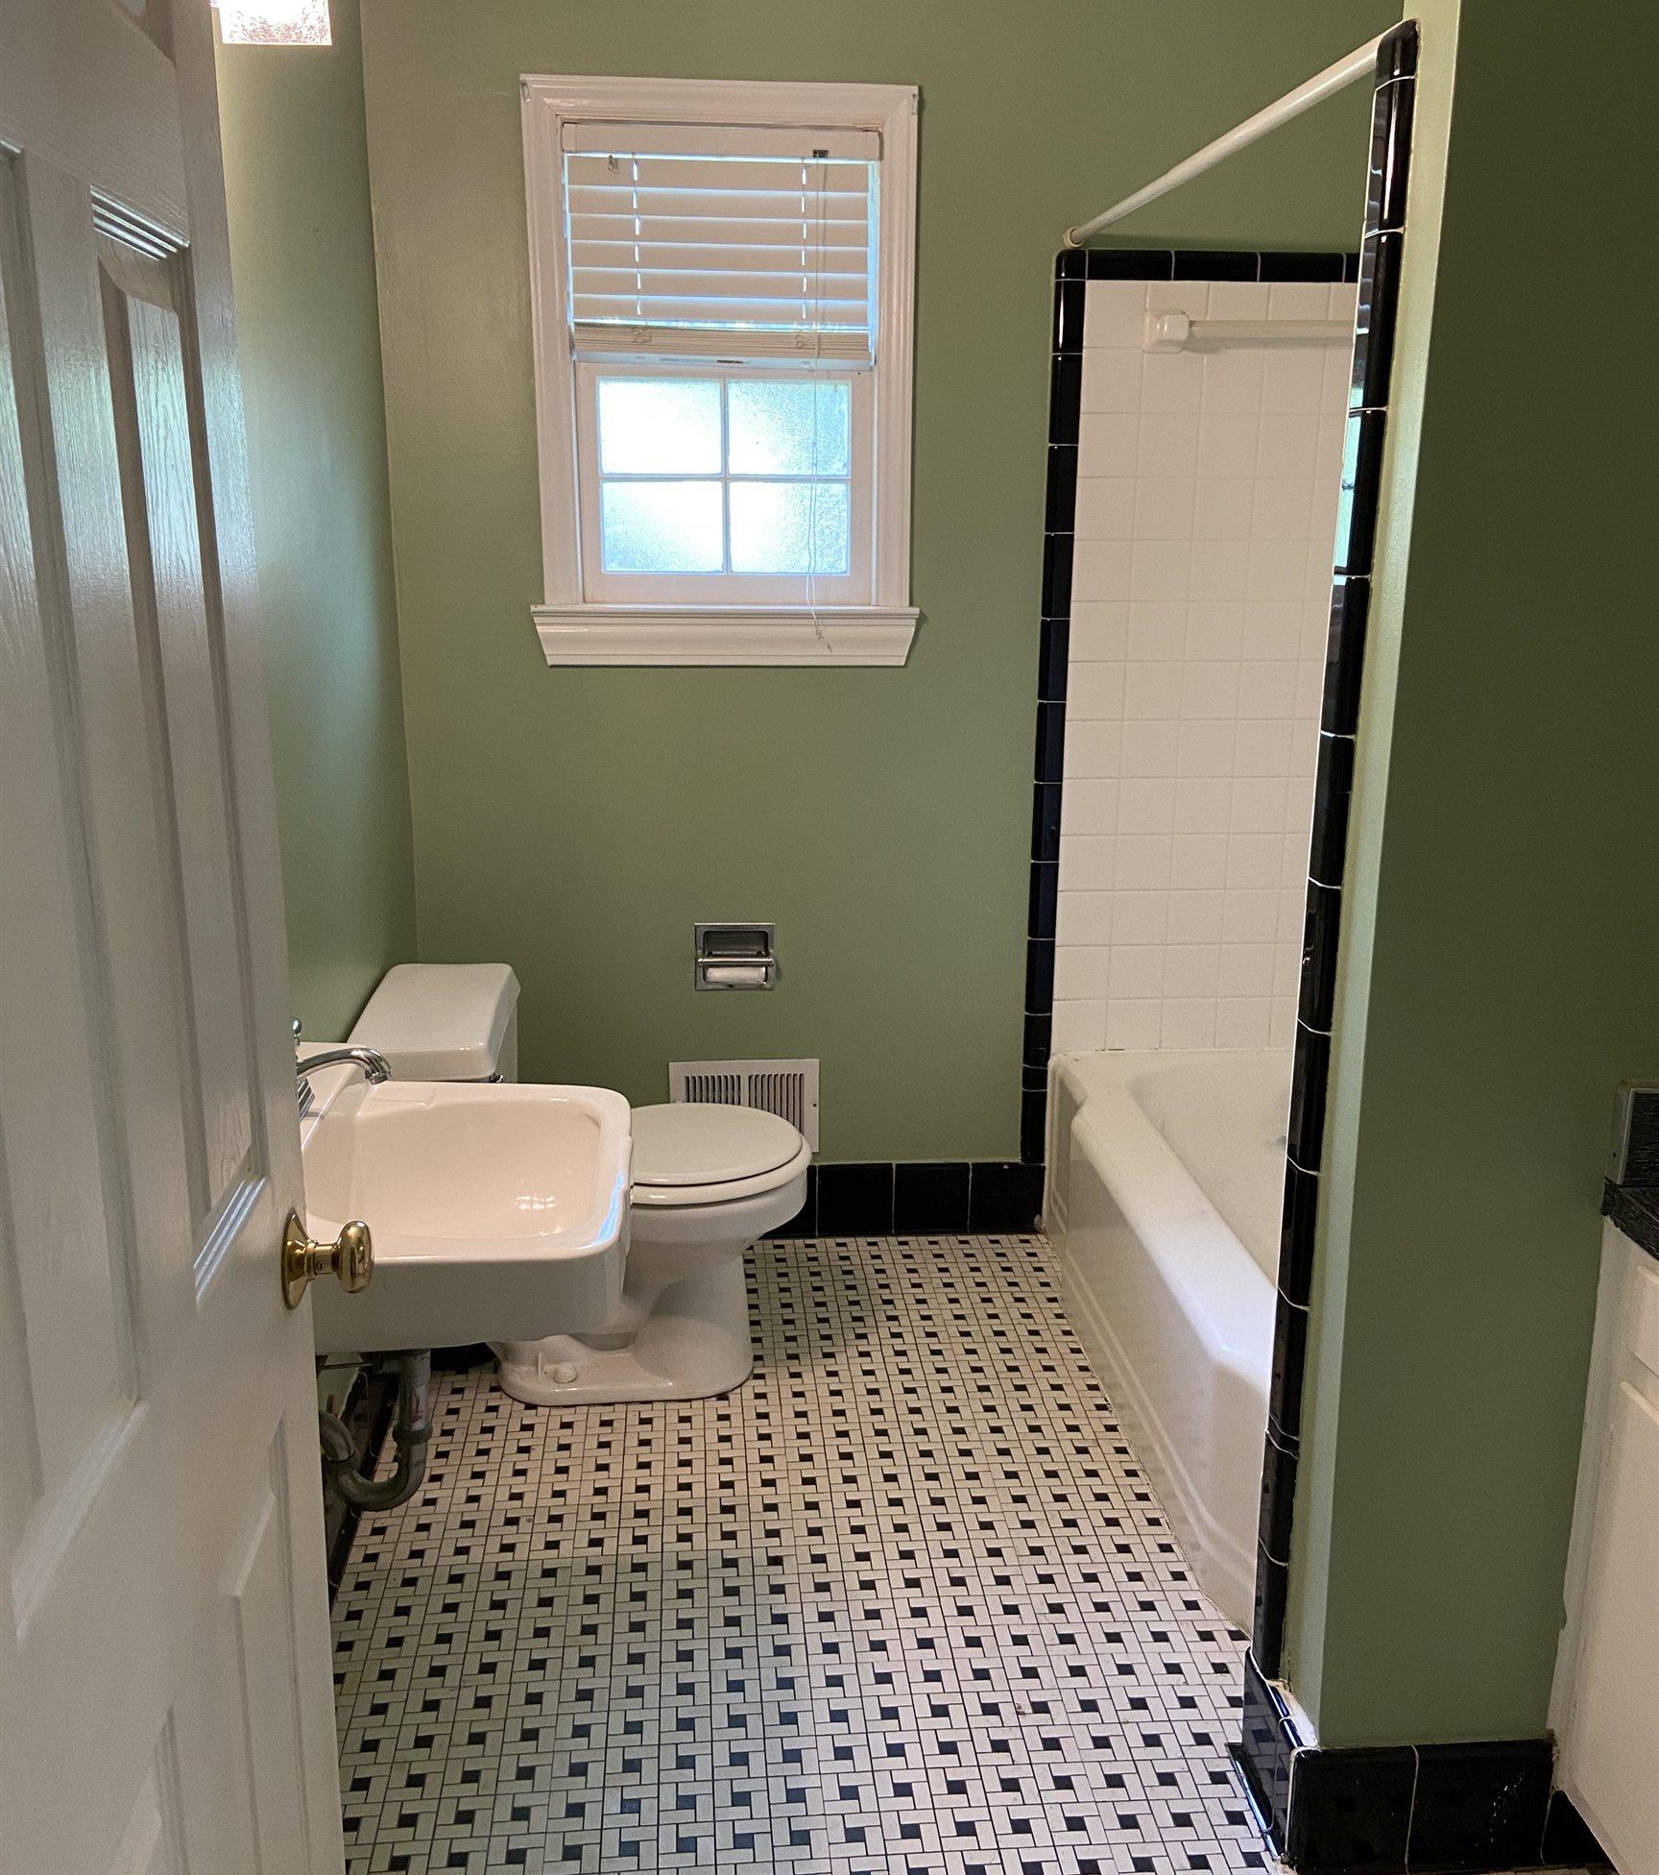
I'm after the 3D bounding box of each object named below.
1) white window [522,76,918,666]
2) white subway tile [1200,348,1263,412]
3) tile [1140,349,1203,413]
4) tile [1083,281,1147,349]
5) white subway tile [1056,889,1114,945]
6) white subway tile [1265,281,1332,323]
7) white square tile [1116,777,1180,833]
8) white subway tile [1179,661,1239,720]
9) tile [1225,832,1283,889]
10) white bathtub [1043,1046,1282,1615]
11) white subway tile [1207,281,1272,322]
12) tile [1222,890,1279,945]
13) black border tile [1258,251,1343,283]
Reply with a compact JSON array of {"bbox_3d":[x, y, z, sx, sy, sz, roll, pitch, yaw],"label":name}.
[{"bbox_3d":[-0.184,-0.980,2.949,0.690,0.975,0.100,-1,15,-5],"label":"white window"},{"bbox_3d":[0.714,-0.981,2.942,0.107,0.107,0.009,-1,15,-5],"label":"white subway tile"},{"bbox_3d":[0.612,-0.995,2.977,0.108,0.108,0.009,-1,15,-4],"label":"tile"},{"bbox_3d":[0.512,-1.115,2.977,0.110,0.110,0.010,-1,15,-5],"label":"tile"},{"bbox_3d":[0.491,-0.038,3.212,0.108,0.108,0.010,0,15,-4],"label":"white subway tile"},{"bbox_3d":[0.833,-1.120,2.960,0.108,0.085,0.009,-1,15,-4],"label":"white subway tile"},{"bbox_3d":[0.599,-0.247,3.134,0.107,0.107,0.009,-1,15,-5],"label":"white square tile"},{"bbox_3d":[0.716,-0.463,3.115,0.108,0.108,0.010,-1,15,-4],"label":"white subway tile"},{"bbox_3d":[0.820,-0.146,3.206,0.108,0.108,0.010,0,15,-4],"label":"tile"},{"bbox_3d":[0.826,0.596,2.636,0.762,0.393,1.490,-1,15,-4],"label":"white bathtub"},{"bbox_3d":[0.722,-1.099,2.945,0.108,0.111,0.010,-1,15,-4],"label":"white subway tile"},{"bbox_3d":[0.822,-0.042,3.249,0.108,0.108,0.009,-1,15,-4],"label":"tile"},{"bbox_3d":[0.833,-1.182,2.932,0.152,0.050,0.012,-1,15,-4],"label":"black border tile"}]

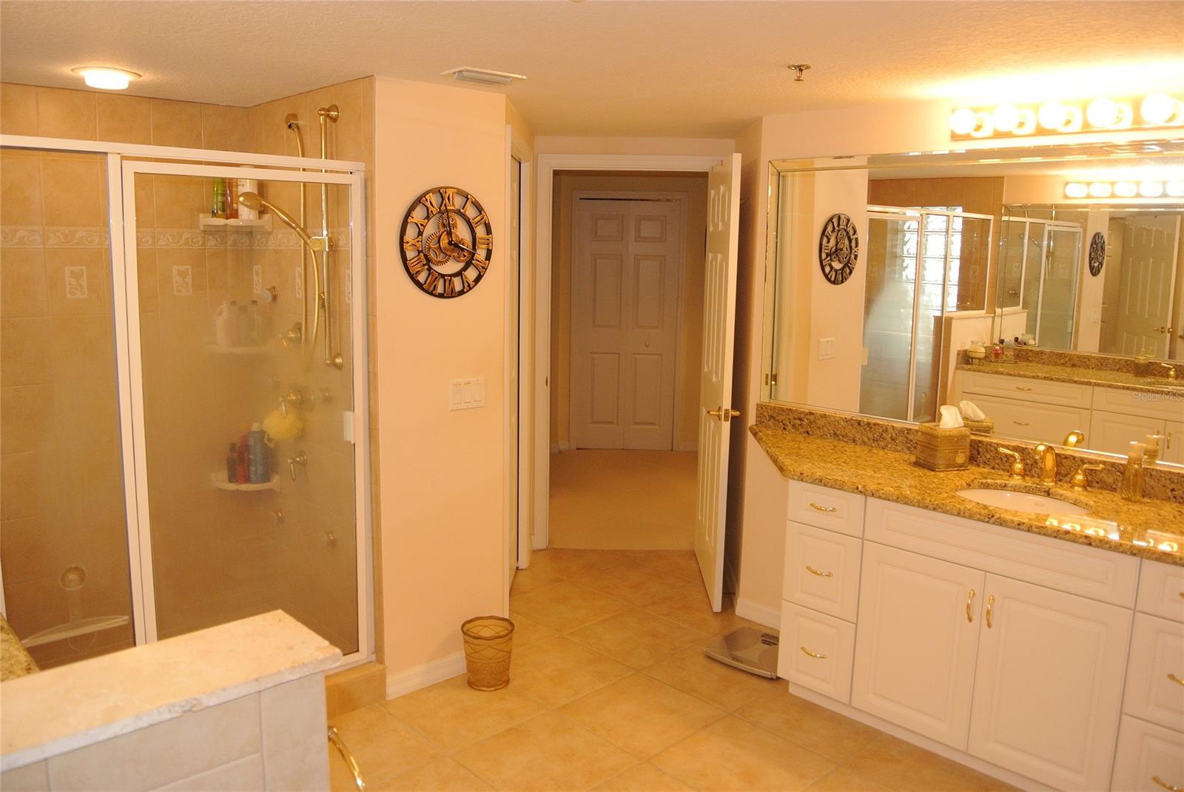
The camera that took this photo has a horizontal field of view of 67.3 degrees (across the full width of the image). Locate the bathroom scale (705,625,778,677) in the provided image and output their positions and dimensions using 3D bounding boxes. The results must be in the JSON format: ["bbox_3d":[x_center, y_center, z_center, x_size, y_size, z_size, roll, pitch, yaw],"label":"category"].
[{"bbox_3d":[0.690,1.062,3.685,0.315,0.030,0.315,8,12,38],"label":"bathroom scale"}]

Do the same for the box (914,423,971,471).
[{"bbox_3d":[1.293,0.186,3.270,0.135,0.150,0.122,-2,10,-14],"label":"box"}]

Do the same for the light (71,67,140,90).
[{"bbox_3d":[-1.609,-1.050,2.955,0.207,0.042,0.207,-8,13,-44],"label":"light"}]

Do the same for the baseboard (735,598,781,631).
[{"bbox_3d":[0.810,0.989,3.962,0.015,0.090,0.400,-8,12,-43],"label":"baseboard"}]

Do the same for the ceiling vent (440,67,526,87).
[{"bbox_3d":[-0.352,-1.028,2.898,0.250,0.026,0.158,-8,13,-44],"label":"ceiling vent"}]

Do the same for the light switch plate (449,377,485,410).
[{"bbox_3d":[-0.466,-0.007,3.339,0.157,0.114,0.008,-7,12,-42],"label":"light switch plate"}]

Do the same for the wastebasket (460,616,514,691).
[{"bbox_3d":[-0.396,0.990,3.403,0.204,0.219,0.204,1,9,0],"label":"wastebasket"}]

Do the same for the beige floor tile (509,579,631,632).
[{"bbox_3d":[-0.122,0.989,4.180,0.453,0.012,0.453,-8,12,-43],"label":"beige floor tile"}]

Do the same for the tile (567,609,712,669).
[{"bbox_3d":[0.189,1.041,3.839,0.446,0.010,0.446,-8,13,-44],"label":"tile"}]

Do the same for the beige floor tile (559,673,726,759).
[{"bbox_3d":[0.181,1.147,3.219,0.453,0.012,0.453,-8,12,-43],"label":"beige floor tile"}]

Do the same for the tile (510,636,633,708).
[{"bbox_3d":[-0.132,1.088,3.530,0.446,0.010,0.446,-8,13,-44],"label":"tile"}]

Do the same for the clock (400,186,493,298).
[{"bbox_3d":[-0.519,-0.548,3.176,0.395,0.395,0.035,-7,12,-42],"label":"clock"}]

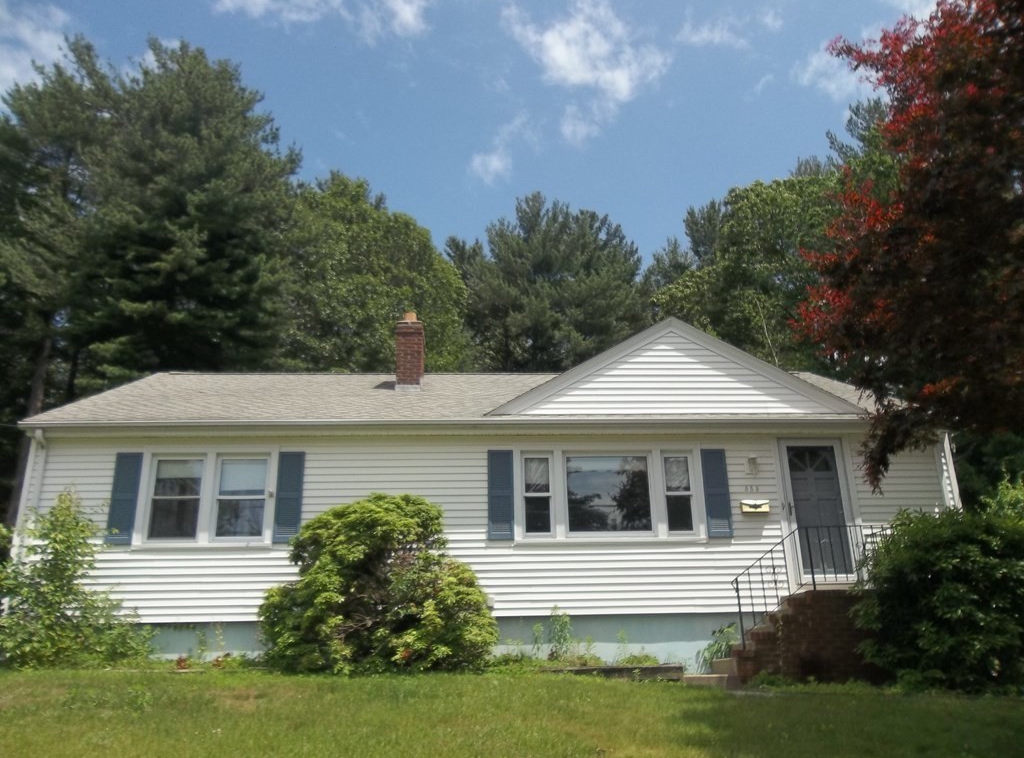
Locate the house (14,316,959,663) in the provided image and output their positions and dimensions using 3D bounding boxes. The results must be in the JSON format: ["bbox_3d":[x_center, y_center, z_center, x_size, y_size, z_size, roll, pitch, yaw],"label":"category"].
[{"bbox_3d":[-0.291,2.258,15.164,13.450,5.970,8.500,0,-19,-3],"label":"house"}]

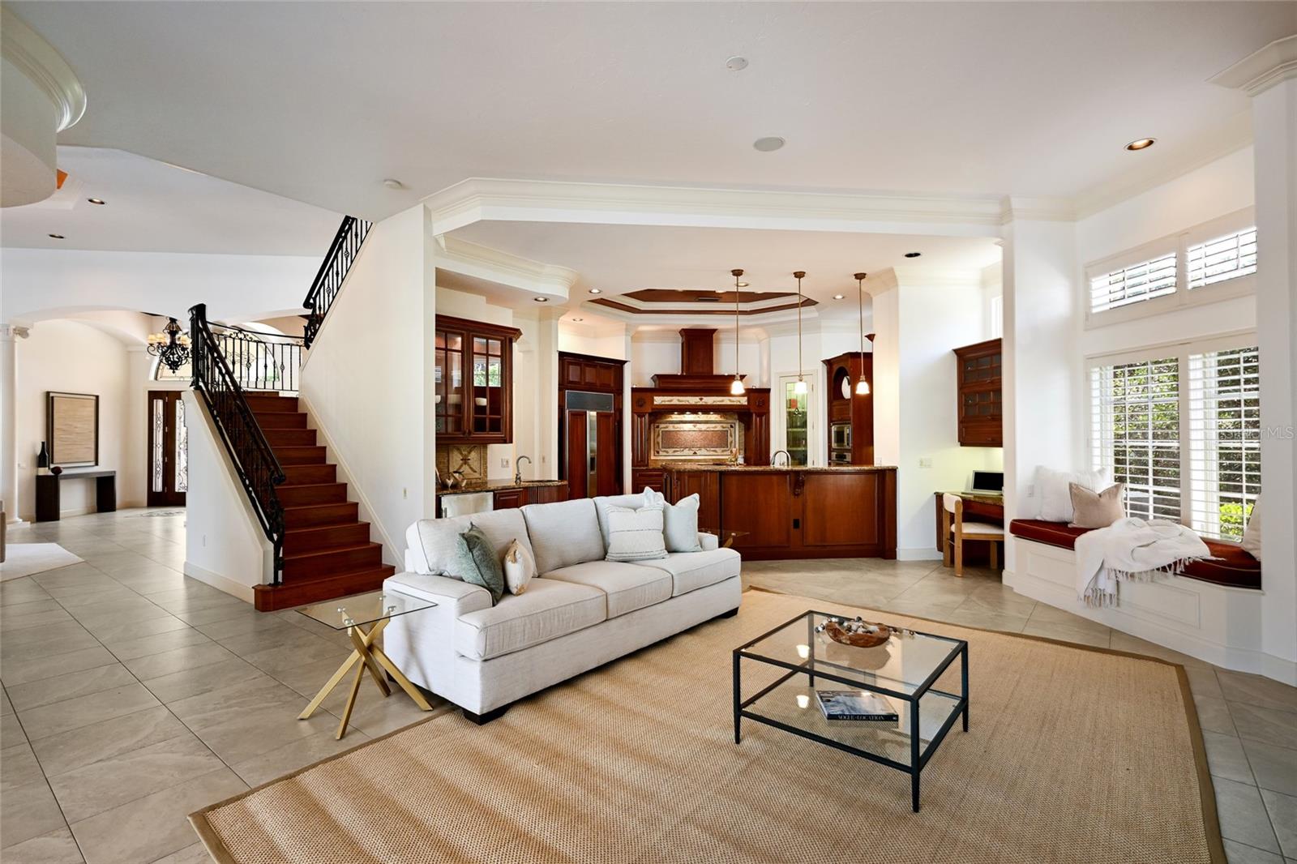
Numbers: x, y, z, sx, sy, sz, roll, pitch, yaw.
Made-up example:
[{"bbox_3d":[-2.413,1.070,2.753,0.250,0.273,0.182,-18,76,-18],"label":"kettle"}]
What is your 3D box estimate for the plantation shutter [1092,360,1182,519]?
[{"bbox_3d":[3.892,0.072,4.613,0.070,1.240,0.750,0,-1,-7],"label":"plantation shutter"}]

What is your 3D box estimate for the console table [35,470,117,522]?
[{"bbox_3d":[-10.470,1.157,10.600,0.360,0.800,1.270,0,0,-6],"label":"console table"}]

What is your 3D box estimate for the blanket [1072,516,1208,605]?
[{"bbox_3d":[3.565,0.986,3.999,0.460,0.640,0.970,0,-1,-7],"label":"blanket"}]

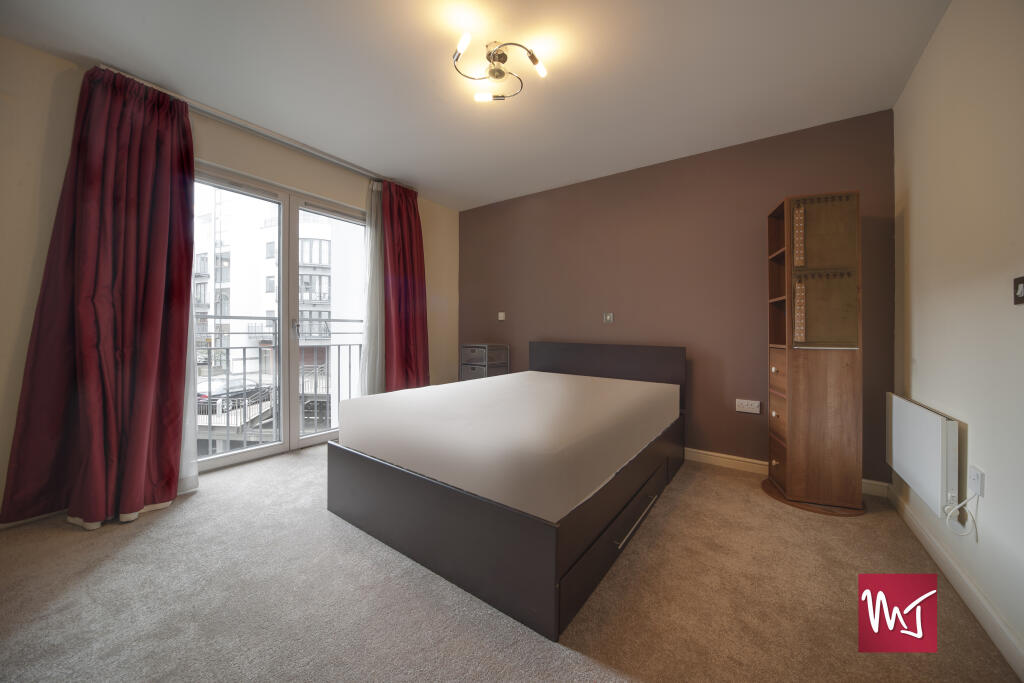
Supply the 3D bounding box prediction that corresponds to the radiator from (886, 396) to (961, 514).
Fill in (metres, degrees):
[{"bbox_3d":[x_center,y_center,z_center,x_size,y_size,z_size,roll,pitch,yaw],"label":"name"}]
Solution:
[{"bbox_3d":[1.943,0.510,1.630,0.068,0.403,0.817,0,0,37],"label":"radiator"}]

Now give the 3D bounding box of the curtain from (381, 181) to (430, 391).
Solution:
[{"bbox_3d":[-1.080,-0.322,3.504,0.155,2.436,0.550,0,0,37],"label":"curtain"}]

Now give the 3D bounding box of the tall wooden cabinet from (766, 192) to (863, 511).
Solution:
[{"bbox_3d":[1.884,0.058,2.155,0.363,1.845,0.332,0,0,20],"label":"tall wooden cabinet"}]

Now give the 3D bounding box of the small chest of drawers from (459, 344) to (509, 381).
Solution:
[{"bbox_3d":[-0.288,0.479,3.693,0.362,0.871,0.377,0,0,37],"label":"small chest of drawers"}]

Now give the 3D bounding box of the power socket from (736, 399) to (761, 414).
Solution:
[{"bbox_3d":[1.747,0.482,2.524,0.148,0.089,0.014,0,0,37],"label":"power socket"}]

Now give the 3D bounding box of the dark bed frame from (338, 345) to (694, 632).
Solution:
[{"bbox_3d":[0.172,0.507,2.355,1.506,0.891,2.064,0,0,37],"label":"dark bed frame"}]

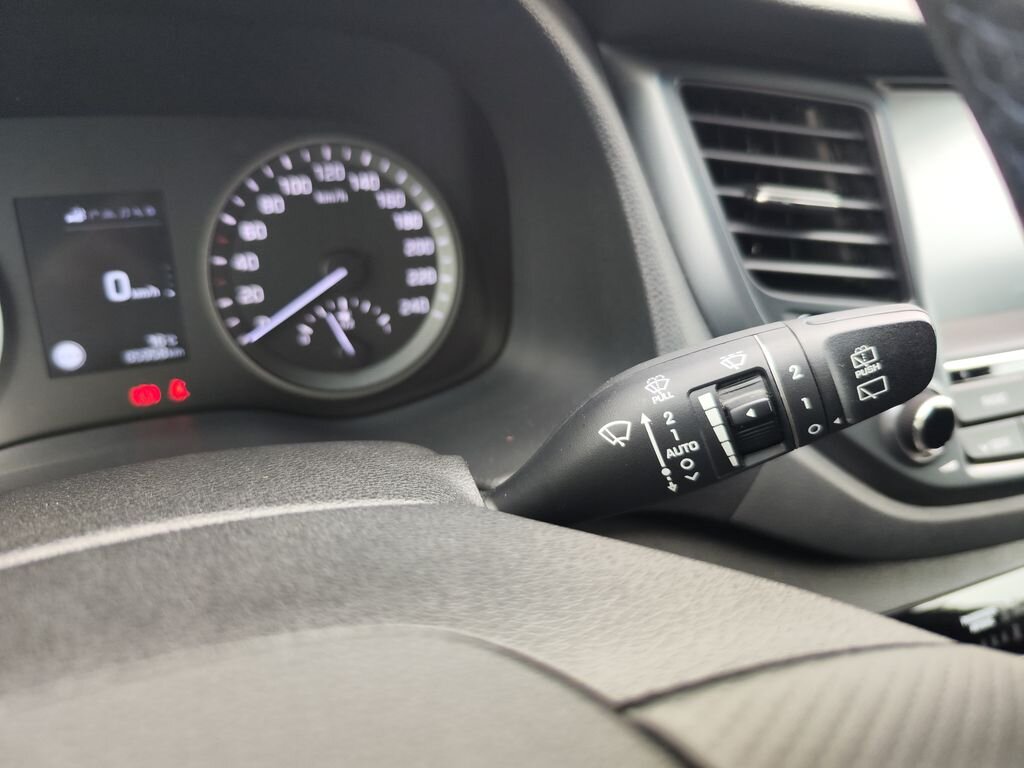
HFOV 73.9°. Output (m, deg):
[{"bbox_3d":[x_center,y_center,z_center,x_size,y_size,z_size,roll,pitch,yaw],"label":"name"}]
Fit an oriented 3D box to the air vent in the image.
[{"bbox_3d":[0.113,-0.075,0.279,0.082,0.087,0.028,-7,-1,-12],"label":"air vent"}]

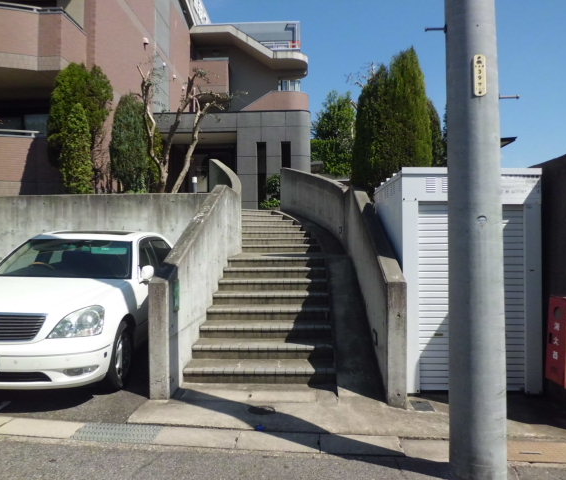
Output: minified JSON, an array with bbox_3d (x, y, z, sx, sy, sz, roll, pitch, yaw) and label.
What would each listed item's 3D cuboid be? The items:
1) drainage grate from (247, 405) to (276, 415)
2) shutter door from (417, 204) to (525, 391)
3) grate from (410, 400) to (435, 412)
[{"bbox_3d":[-0.185,1.510,4.230,0.245,0.030,0.245,0,-1,0],"label":"drainage grate"},{"bbox_3d":[1.874,0.558,4.780,1.065,1.880,0.060,0,-1,1],"label":"shutter door"},{"bbox_3d":[1.306,1.566,4.500,0.195,0.030,0.270,0,-1,5],"label":"grate"}]

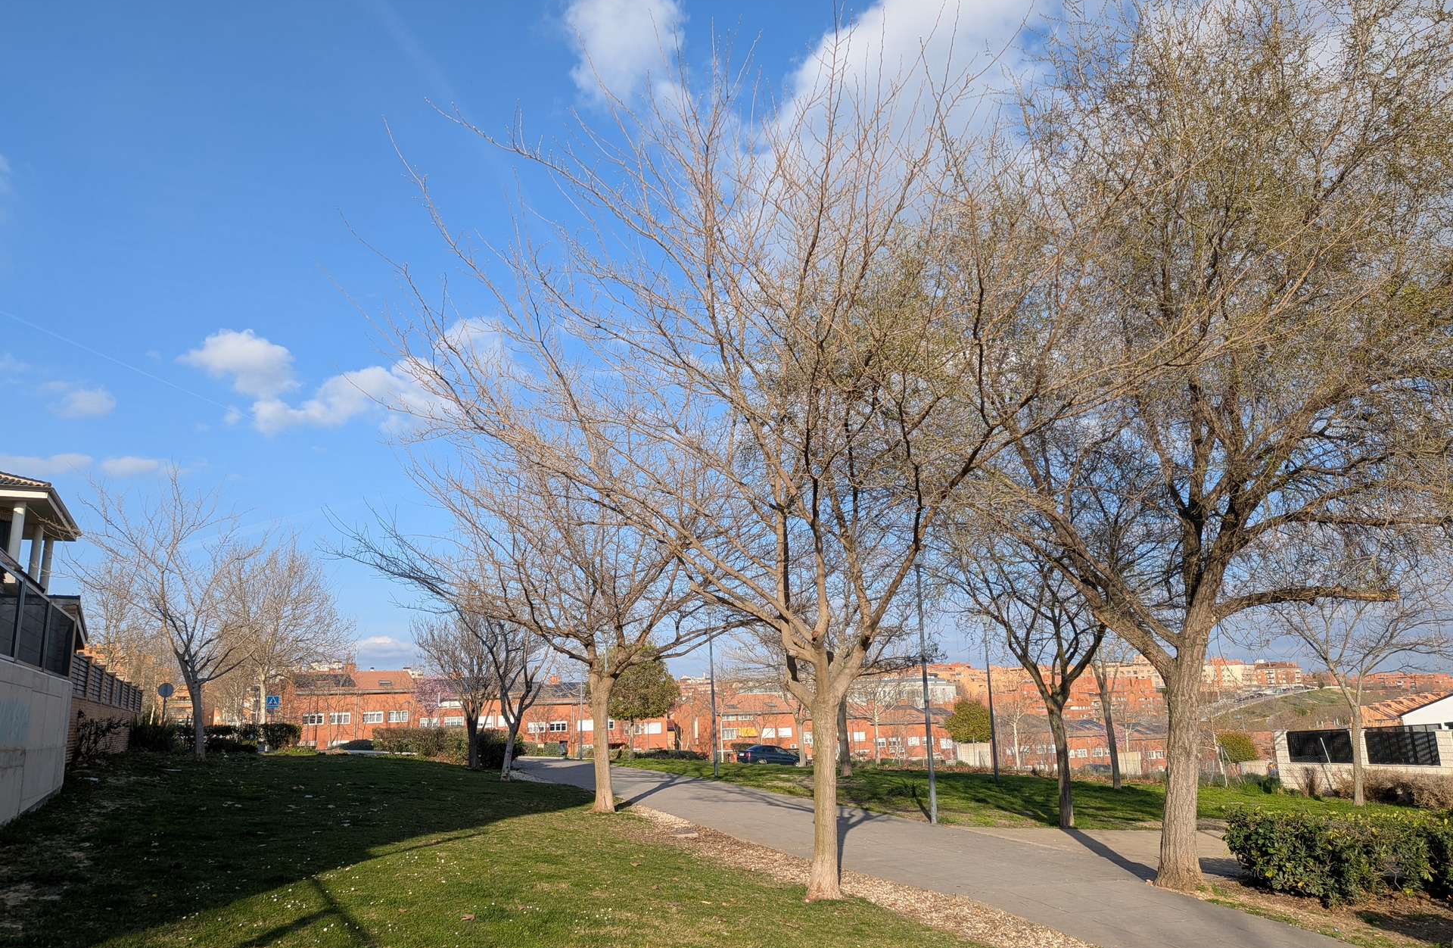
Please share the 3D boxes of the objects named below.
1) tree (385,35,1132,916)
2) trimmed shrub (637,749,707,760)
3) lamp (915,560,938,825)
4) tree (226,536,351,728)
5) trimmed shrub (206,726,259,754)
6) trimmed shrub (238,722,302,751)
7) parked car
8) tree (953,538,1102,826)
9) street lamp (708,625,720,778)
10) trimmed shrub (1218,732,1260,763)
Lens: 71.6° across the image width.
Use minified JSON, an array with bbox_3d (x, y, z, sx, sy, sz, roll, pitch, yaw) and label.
[{"bbox_3d":[0.227,-0.379,9.866,7.200,8.500,6.600,-2,-13,5],"label":"tree"},{"bbox_3d":[-2.272,11.784,42.000,3.000,0.600,1.200,-1,-13,0],"label":"trimmed shrub"},{"bbox_3d":[2.999,3.140,15.211,0.300,4.050,0.300,-4,-13,10],"label":"lamp"},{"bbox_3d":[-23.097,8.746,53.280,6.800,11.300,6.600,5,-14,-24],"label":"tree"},{"bbox_3d":[-20.633,11.097,42.000,2.200,1.200,1.300,-1,-13,0],"label":"trimmed shrub"},{"bbox_3d":[-19.881,11.477,44.000,2.700,1.350,1.500,-1,-13,0],"label":"trimmed shrub"},{"bbox_3d":[3.086,18.495,66.000,4.450,1.440,1.720,6,-15,-29],"label":"parked car"},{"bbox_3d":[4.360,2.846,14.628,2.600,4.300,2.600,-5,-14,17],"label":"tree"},{"bbox_3d":[-0.347,5.599,25.486,0.300,4.000,0.300,-1,-13,-1],"label":"street lamp"},{"bbox_3d":[28.489,15.207,56.000,2.400,1.800,2.200,-1,-13,0],"label":"trimmed shrub"}]

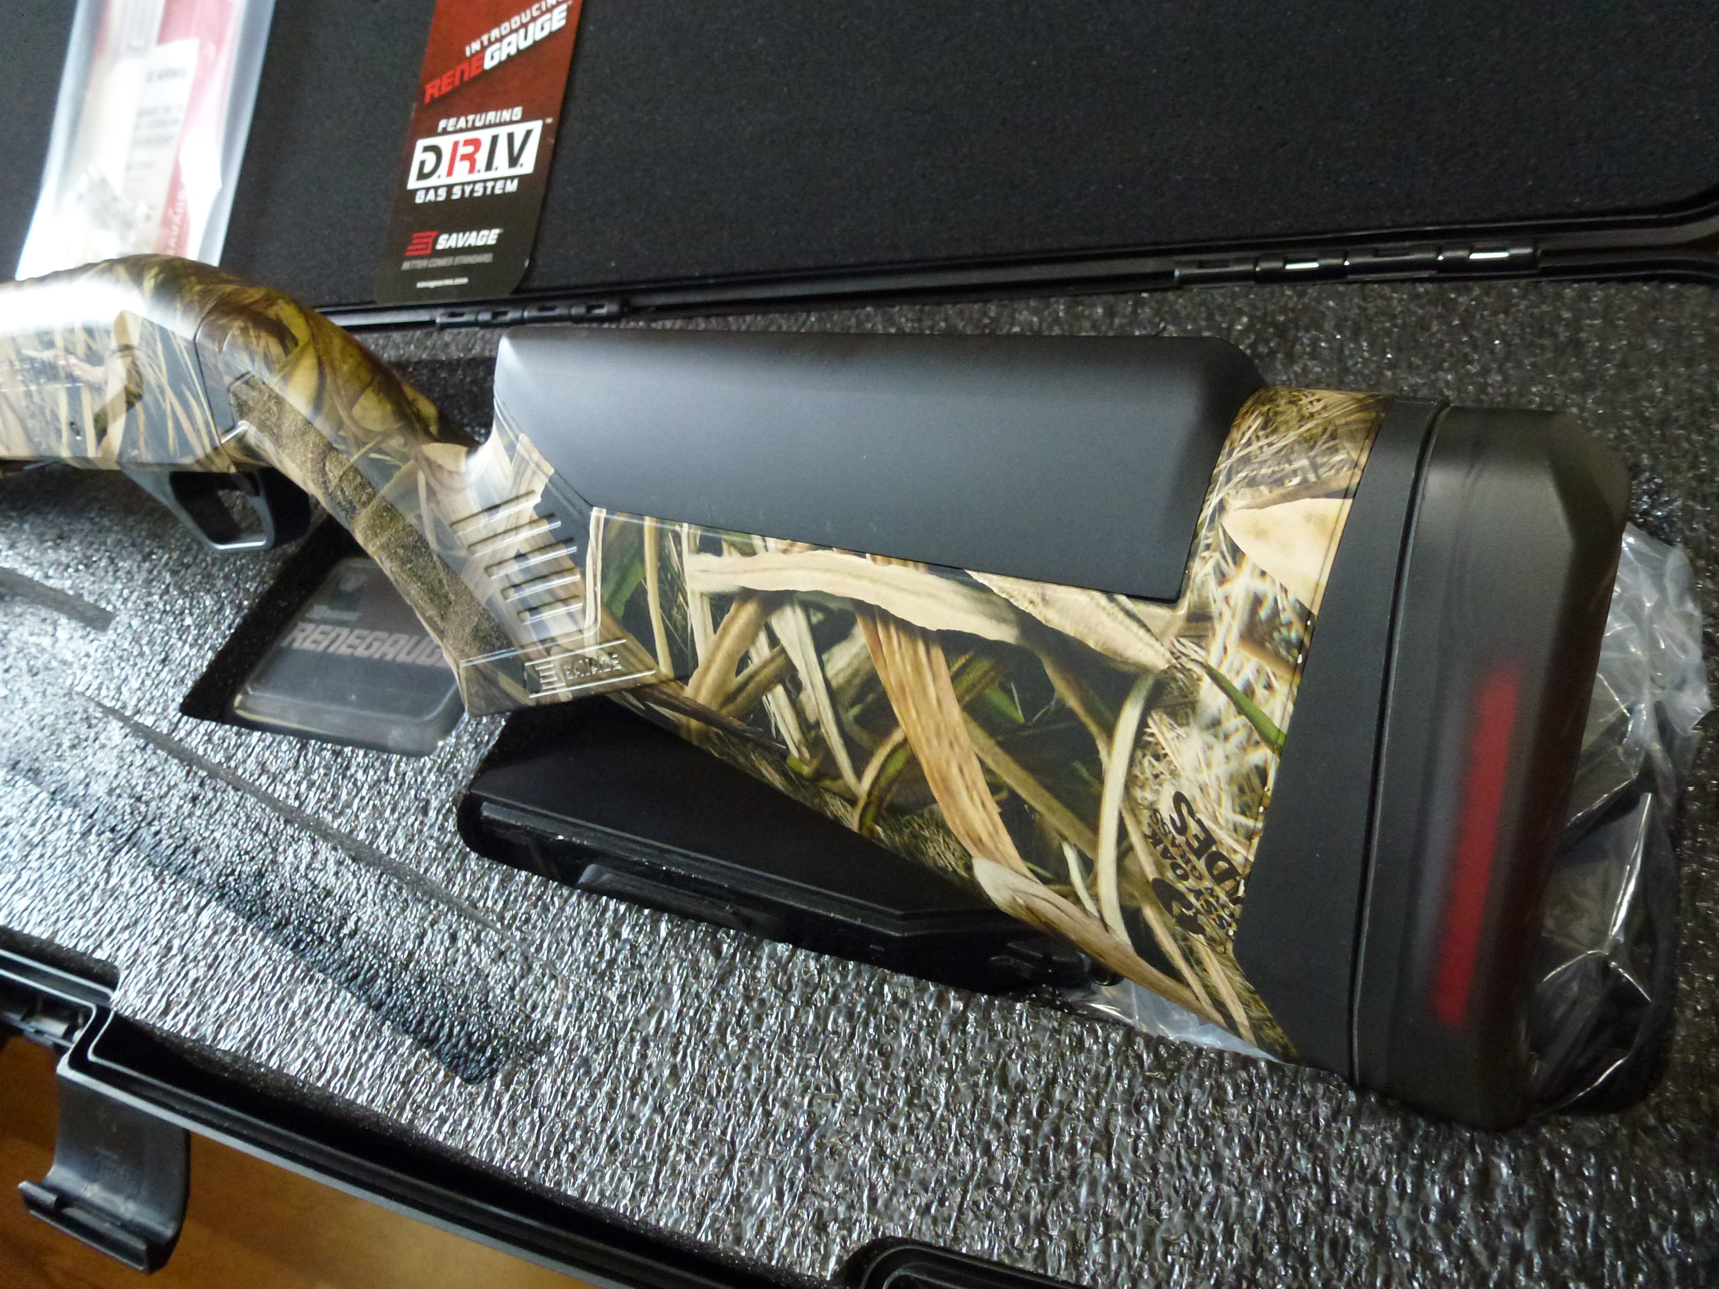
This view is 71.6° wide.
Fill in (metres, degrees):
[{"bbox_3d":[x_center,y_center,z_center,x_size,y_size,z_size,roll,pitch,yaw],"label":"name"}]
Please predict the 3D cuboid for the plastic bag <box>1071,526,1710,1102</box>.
[{"bbox_3d":[0.110,0.021,0.252,0.105,0.050,0.125,6,53,24],"label":"plastic bag"}]

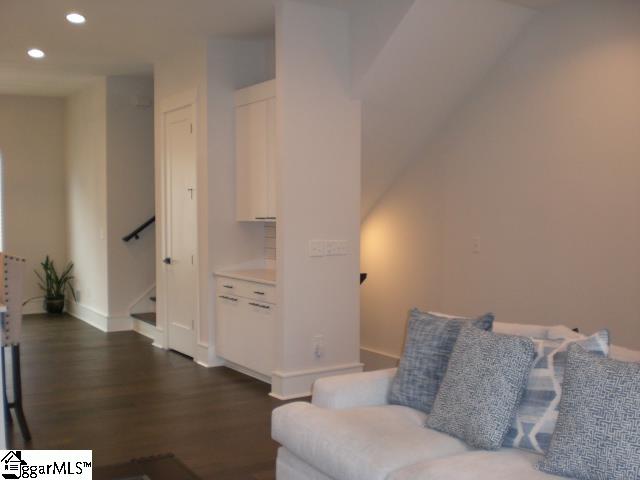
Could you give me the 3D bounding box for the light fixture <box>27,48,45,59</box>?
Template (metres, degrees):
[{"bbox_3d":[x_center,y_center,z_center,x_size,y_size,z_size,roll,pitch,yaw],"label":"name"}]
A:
[{"bbox_3d":[-2.809,-1.844,6.945,0.160,0.040,0.160,-2,3,-34],"label":"light fixture"}]

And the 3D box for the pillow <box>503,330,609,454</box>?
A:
[{"bbox_3d":[0.936,0.644,2.905,0.480,0.480,0.150,-5,-21,38],"label":"pillow"}]

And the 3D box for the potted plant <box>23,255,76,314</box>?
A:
[{"bbox_3d":[-3.681,0.664,9.602,0.580,0.800,0.460,-1,3,-34],"label":"potted plant"}]

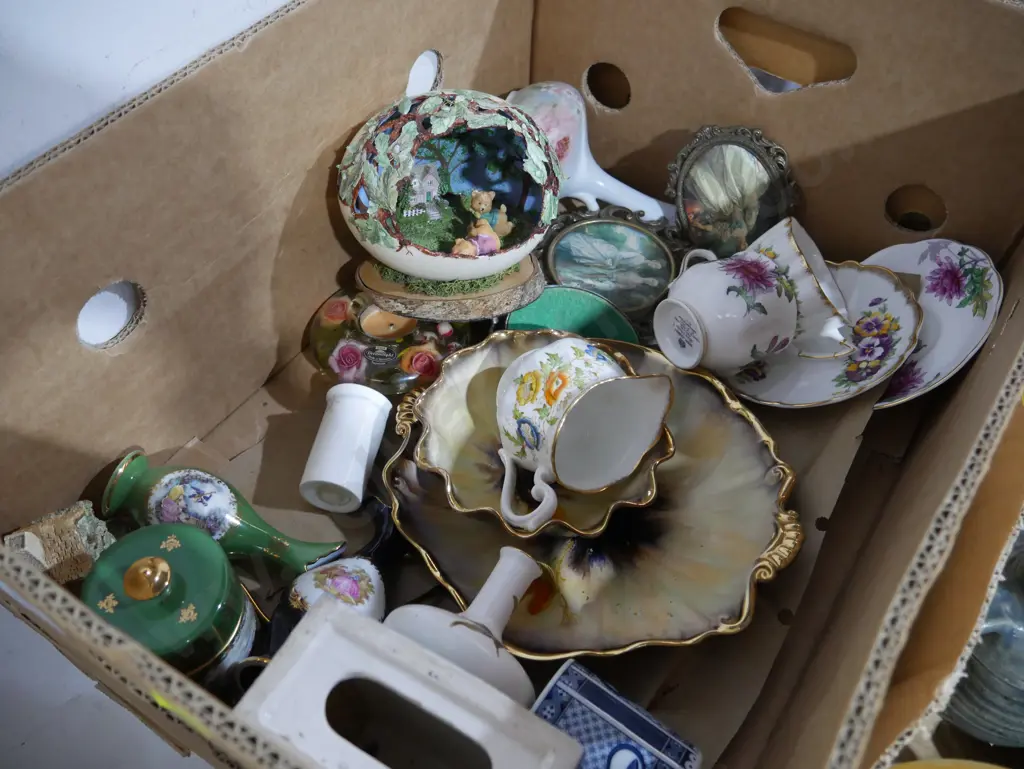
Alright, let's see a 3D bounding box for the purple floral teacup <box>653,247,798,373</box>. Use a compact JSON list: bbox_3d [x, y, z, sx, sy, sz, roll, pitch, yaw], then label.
[{"bbox_3d":[0.129,-0.050,0.542,0.063,0.084,0.102,-22,90,-28],"label":"purple floral teacup"}]

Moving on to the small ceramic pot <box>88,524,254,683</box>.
[{"bbox_3d":[-0.181,0.115,0.437,0.080,0.084,0.080,3,54,-3],"label":"small ceramic pot"}]

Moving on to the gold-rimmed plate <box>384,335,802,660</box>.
[{"bbox_3d":[0.043,0.066,0.511,0.260,0.040,0.230,18,54,11],"label":"gold-rimmed plate"}]

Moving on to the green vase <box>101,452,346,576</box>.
[{"bbox_3d":[-0.168,0.080,0.483,0.137,0.055,0.055,19,70,3],"label":"green vase"}]

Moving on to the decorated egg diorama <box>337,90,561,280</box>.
[{"bbox_3d":[-0.039,-0.122,0.521,0.139,0.124,0.118,-6,27,-12],"label":"decorated egg diorama"}]

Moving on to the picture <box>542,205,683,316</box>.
[{"bbox_3d":[0.074,-0.087,0.610,0.114,0.014,0.094,3,79,4],"label":"picture"}]

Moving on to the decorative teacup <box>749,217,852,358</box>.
[{"bbox_3d":[0.189,-0.055,0.583,0.098,0.062,0.098,58,30,-6],"label":"decorative teacup"}]

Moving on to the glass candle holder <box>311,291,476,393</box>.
[{"bbox_3d":[-0.085,-0.040,0.576,0.117,0.056,0.117,-7,53,-8],"label":"glass candle holder"}]

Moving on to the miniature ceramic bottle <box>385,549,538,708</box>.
[{"bbox_3d":[-0.014,0.122,0.432,0.089,0.089,0.083,30,85,20],"label":"miniature ceramic bottle"}]

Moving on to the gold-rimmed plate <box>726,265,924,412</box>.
[{"bbox_3d":[0.213,-0.032,0.580,0.134,0.021,0.134,-19,43,19],"label":"gold-rimmed plate"}]

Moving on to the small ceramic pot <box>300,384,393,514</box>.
[{"bbox_3d":[-0.102,0.039,0.508,0.041,0.041,0.067,6,53,4],"label":"small ceramic pot"}]

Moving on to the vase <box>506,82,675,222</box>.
[{"bbox_3d":[0.054,-0.167,0.656,0.161,0.112,0.098,27,15,6],"label":"vase"}]

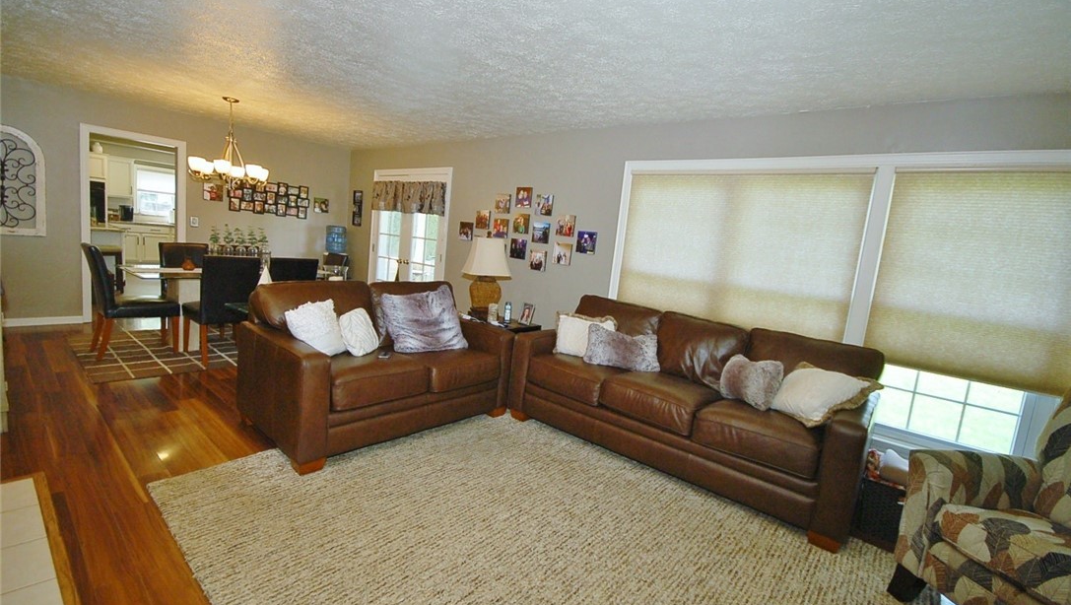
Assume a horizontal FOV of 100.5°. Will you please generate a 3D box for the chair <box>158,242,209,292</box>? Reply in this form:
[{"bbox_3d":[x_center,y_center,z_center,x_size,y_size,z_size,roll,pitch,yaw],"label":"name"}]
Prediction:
[{"bbox_3d":[-3.720,-0.130,4.771,0.626,0.973,0.466,12,10,38],"label":"chair"}]

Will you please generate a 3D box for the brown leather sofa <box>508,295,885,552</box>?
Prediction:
[{"bbox_3d":[1.025,0.616,3.235,2.224,0.938,0.945,12,10,38],"label":"brown leather sofa"}]

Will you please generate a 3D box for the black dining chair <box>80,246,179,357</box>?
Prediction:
[{"bbox_3d":[-3.639,-0.022,4.029,0.452,0.973,0.625,12,10,38],"label":"black dining chair"}]

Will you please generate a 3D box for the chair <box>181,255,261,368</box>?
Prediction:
[{"bbox_3d":[-2.956,0.028,4.223,0.639,0.973,0.473,12,10,38],"label":"chair"}]

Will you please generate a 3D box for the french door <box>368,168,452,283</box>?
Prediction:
[{"bbox_3d":[-1.760,-0.691,6.049,1.682,2.168,0.097,12,10,38],"label":"french door"}]

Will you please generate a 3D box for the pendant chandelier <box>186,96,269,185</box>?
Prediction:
[{"bbox_3d":[-2.997,-1.577,4.371,0.632,0.820,0.632,12,10,38],"label":"pendant chandelier"}]

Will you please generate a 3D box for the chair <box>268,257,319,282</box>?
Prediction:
[{"bbox_3d":[-2.619,0.011,4.621,0.639,0.973,0.473,12,10,38],"label":"chair"}]

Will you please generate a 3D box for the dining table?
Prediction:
[{"bbox_3d":[-3.121,0.072,4.652,0.820,0.737,1.654,12,10,38],"label":"dining table"}]

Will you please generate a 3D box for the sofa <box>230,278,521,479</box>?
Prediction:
[{"bbox_3d":[-1.094,0.380,3.282,0.980,0.931,1.626,12,10,38],"label":"sofa"}]

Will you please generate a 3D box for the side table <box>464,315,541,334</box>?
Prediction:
[{"bbox_3d":[-0.421,0.484,4.245,0.653,0.619,0.612,12,10,38],"label":"side table"}]

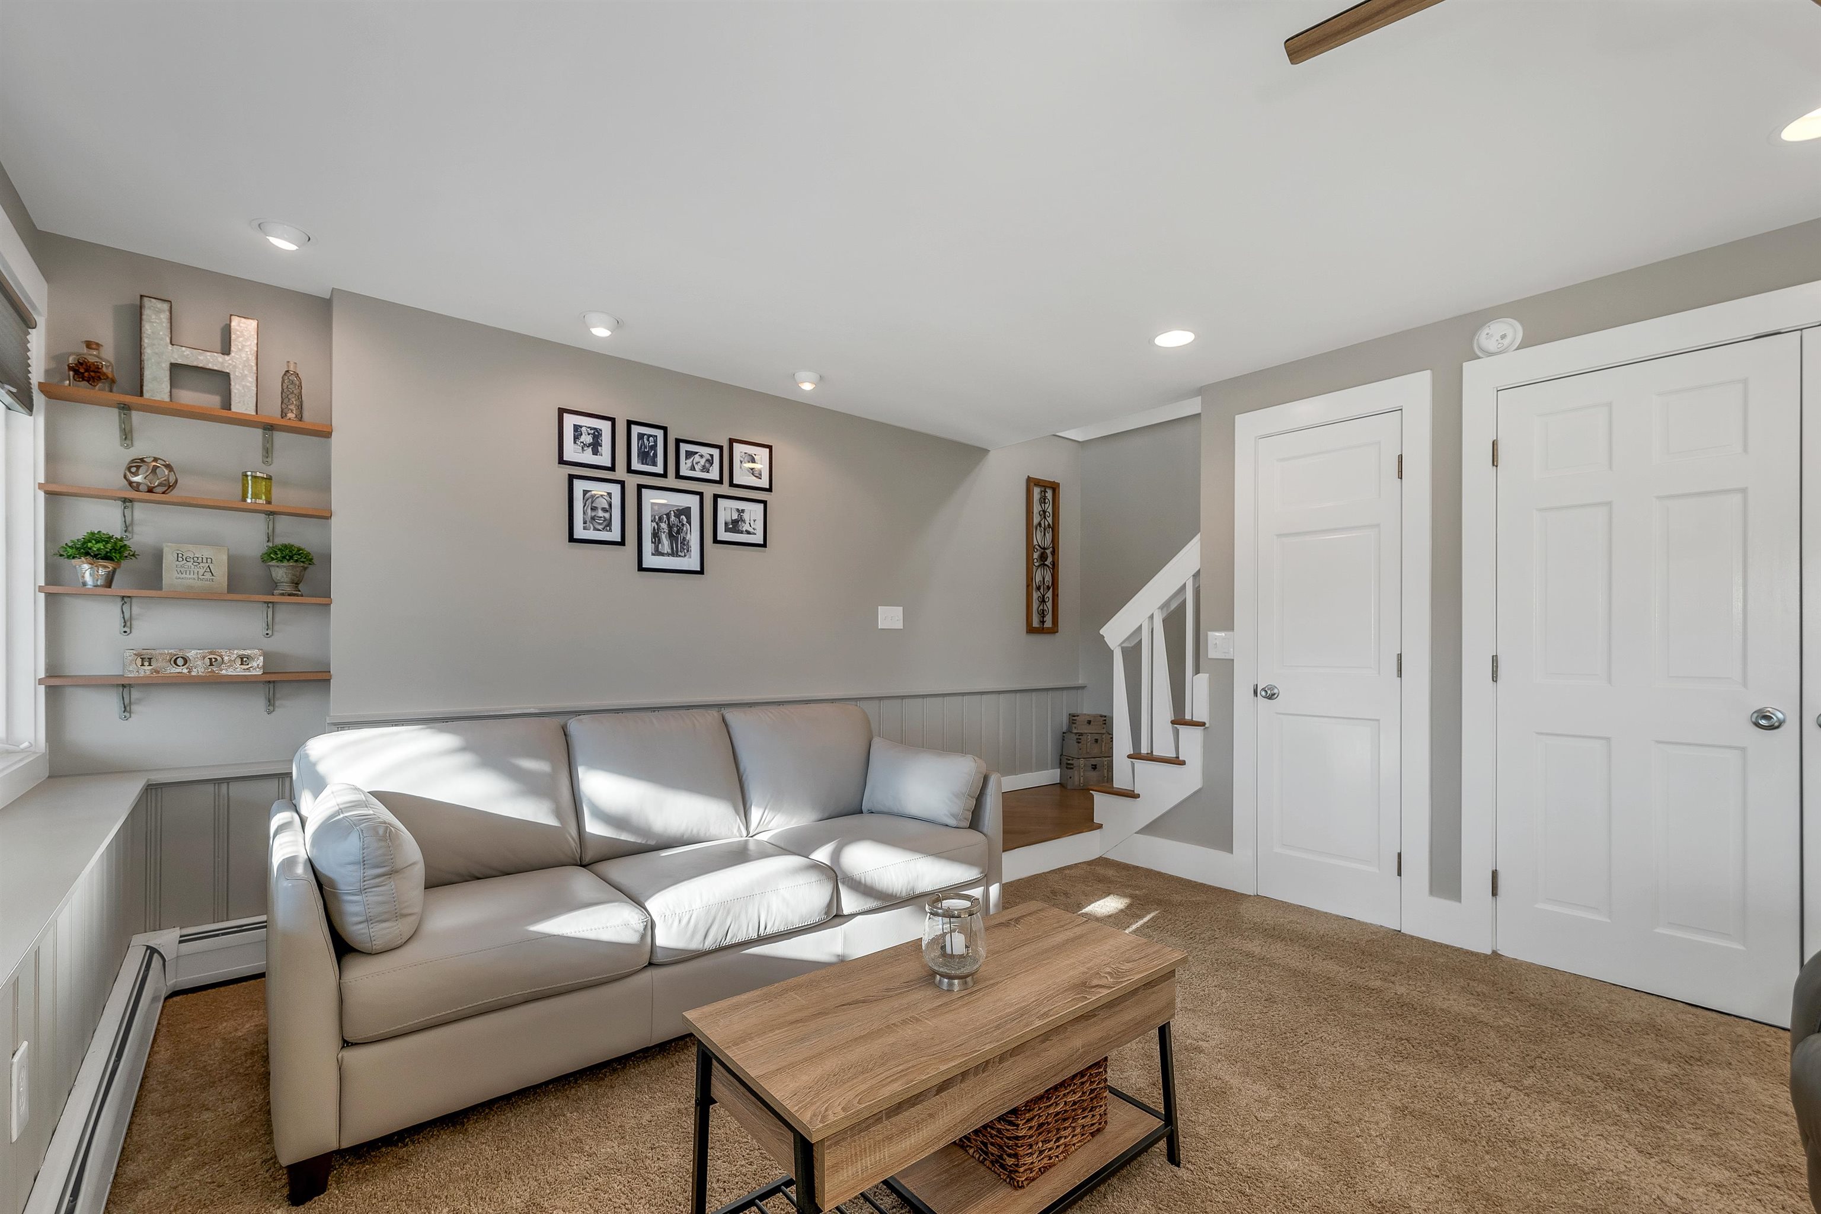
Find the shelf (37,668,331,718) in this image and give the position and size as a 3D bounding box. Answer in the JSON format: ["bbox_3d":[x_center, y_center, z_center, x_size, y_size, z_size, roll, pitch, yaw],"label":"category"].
[{"bbox_3d":[-2.344,0.295,2.335,0.667,0.149,0.130,2,-3,-38],"label":"shelf"}]

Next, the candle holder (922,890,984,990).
[{"bbox_3d":[0.090,0.685,1.446,0.131,0.161,0.131,0,-2,0],"label":"candle holder"}]

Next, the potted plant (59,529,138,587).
[{"bbox_3d":[-2.465,-0.142,2.147,0.157,0.178,0.147,1,-2,-38],"label":"potted plant"}]

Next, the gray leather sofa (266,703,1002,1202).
[{"bbox_3d":[-0.743,0.807,2.407,2.020,0.860,0.929,2,-3,-38],"label":"gray leather sofa"}]

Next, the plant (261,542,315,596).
[{"bbox_3d":[-2.124,-0.124,2.418,0.139,0.186,0.139,1,-2,-38],"label":"plant"}]

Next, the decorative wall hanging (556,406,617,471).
[{"bbox_3d":[-1.373,-0.709,3.019,0.230,0.230,0.022,2,-3,-38],"label":"decorative wall hanging"}]

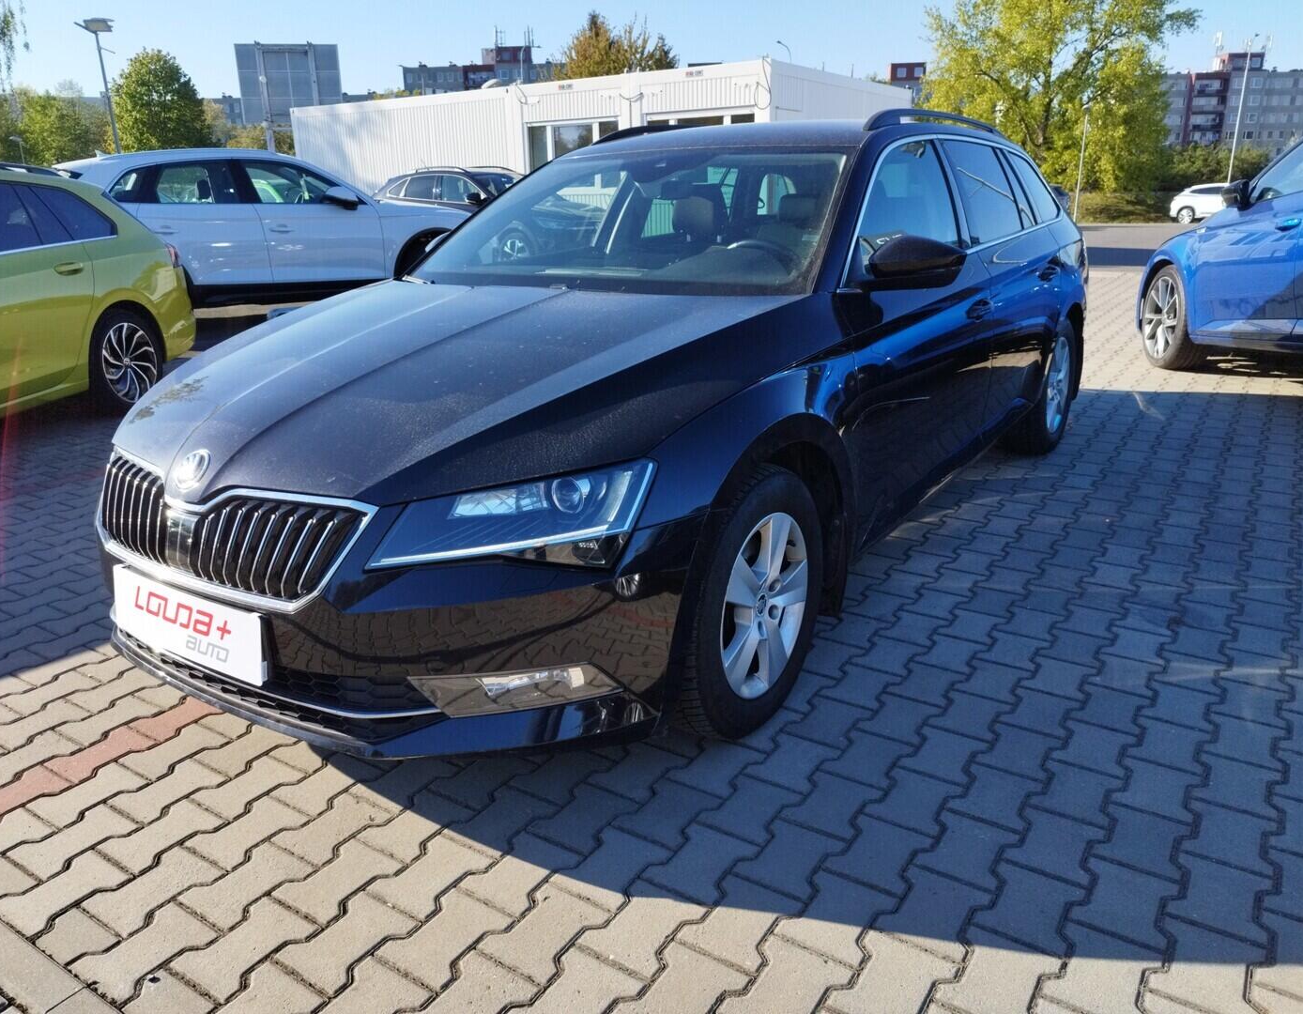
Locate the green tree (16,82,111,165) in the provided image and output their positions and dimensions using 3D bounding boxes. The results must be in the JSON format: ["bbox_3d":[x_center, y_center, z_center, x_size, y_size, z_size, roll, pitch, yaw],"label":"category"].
[{"bbox_3d":[-30.316,-17.992,51.052,4.800,7.512,4.800,-11,20,-27],"label":"green tree"}]

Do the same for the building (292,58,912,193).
[{"bbox_3d":[-1.140,-6.720,19.786,10.940,2.840,6.060,10,21,32],"label":"building"}]

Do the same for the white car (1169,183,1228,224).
[{"bbox_3d":[23.057,-12.003,38.621,4.350,1.600,1.840,13,23,39],"label":"white car"}]

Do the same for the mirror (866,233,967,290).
[{"bbox_3d":[0.740,-0.692,2.752,0.250,0.160,0.180,10,22,33],"label":"mirror"}]

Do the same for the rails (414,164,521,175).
[{"bbox_3d":[-3.048,-5.633,16.369,1.400,0.130,1.200,11,22,34],"label":"rails"}]

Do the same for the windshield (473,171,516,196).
[{"bbox_3d":[-2.192,-5.195,15.879,0.850,0.500,1.360,11,22,34],"label":"windshield"}]

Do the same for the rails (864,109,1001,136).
[{"bbox_3d":[1.131,-1.455,3.728,0.065,0.090,1.580,10,22,33],"label":"rails"}]

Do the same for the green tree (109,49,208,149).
[{"bbox_3d":[-21.024,-15.703,42.629,4.400,7.830,4.400,-10,19,-23],"label":"green tree"}]

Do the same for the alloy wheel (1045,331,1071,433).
[{"bbox_3d":[1.828,-0.582,4.559,0.160,0.445,0.445,10,22,33],"label":"alloy wheel"}]

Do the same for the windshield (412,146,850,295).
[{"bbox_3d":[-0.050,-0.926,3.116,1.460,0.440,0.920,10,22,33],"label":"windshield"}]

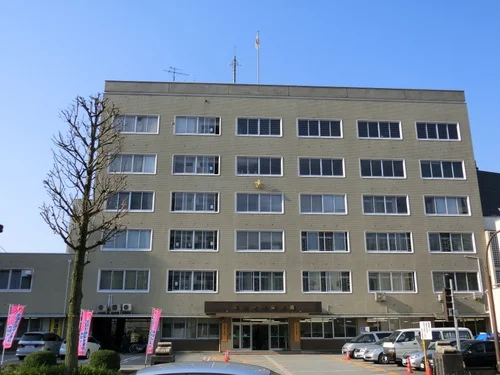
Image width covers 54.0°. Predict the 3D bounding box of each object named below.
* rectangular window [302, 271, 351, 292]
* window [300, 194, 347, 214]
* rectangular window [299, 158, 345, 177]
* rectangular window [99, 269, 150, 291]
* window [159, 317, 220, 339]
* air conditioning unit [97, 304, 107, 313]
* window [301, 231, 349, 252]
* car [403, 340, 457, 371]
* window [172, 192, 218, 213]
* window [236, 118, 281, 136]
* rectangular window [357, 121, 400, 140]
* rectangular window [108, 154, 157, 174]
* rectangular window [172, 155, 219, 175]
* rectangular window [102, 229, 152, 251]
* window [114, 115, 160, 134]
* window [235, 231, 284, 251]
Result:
[{"bbox_3d":[6.898,8.468,44.139,4.464,1.981,0.200,1,-17,-4],"label":"rectangular window"},{"bbox_3d":[7.115,1.645,47.406,4.540,1.970,0.200,1,-17,-3],"label":"window"},{"bbox_3d":[6.875,-1.933,47.252,4.464,1.992,0.200,1,-17,-4],"label":"rectangular window"},{"bbox_3d":[-11.285,8.418,44.159,4.540,1.970,0.200,1,-17,-3],"label":"rectangular window"},{"bbox_3d":[-5.124,12.191,42.403,5.024,1.768,0.200,1,-17,-4],"label":"window"},{"bbox_3d":[-12.232,10.064,40.645,0.820,0.660,0.320,1,-17,-3],"label":"air conditioning unit"},{"bbox_3d":[7.122,5.154,46.349,4.540,1.970,0.200,1,-17,-3],"label":"window"},{"bbox_3d":[9.959,8.179,24.229,4.450,1.460,1.720,1,-17,-3],"label":"car"},{"bbox_3d":[-4.948,1.331,44.346,4.431,1.907,0.200,1,-17,-3],"label":"window"},{"bbox_3d":[0.963,-6.053,49.323,4.540,1.970,0.200,1,-17,-3],"label":"window"},{"bbox_3d":[13.239,-5.852,50.067,4.540,1.970,0.200,1,-17,-3],"label":"rectangular window"},{"bbox_3d":[-10.792,-2.171,45.018,4.431,1.907,0.200,1,-17,-3],"label":"rectangular window"},{"bbox_3d":[-5.253,-2.208,48.542,4.680,2.080,0.150,1,-17,-3],"label":"rectangular window"},{"bbox_3d":[-11.051,4.699,44.075,4.464,1.972,0.200,1,-17,-4],"label":"rectangular window"},{"bbox_3d":[-11.312,-6.255,48.579,4.540,1.970,0.200,1,-17,-3],"label":"window"},{"bbox_3d":[0.910,4.893,44.812,4.464,1.972,0.200,1,-17,-4],"label":"window"}]

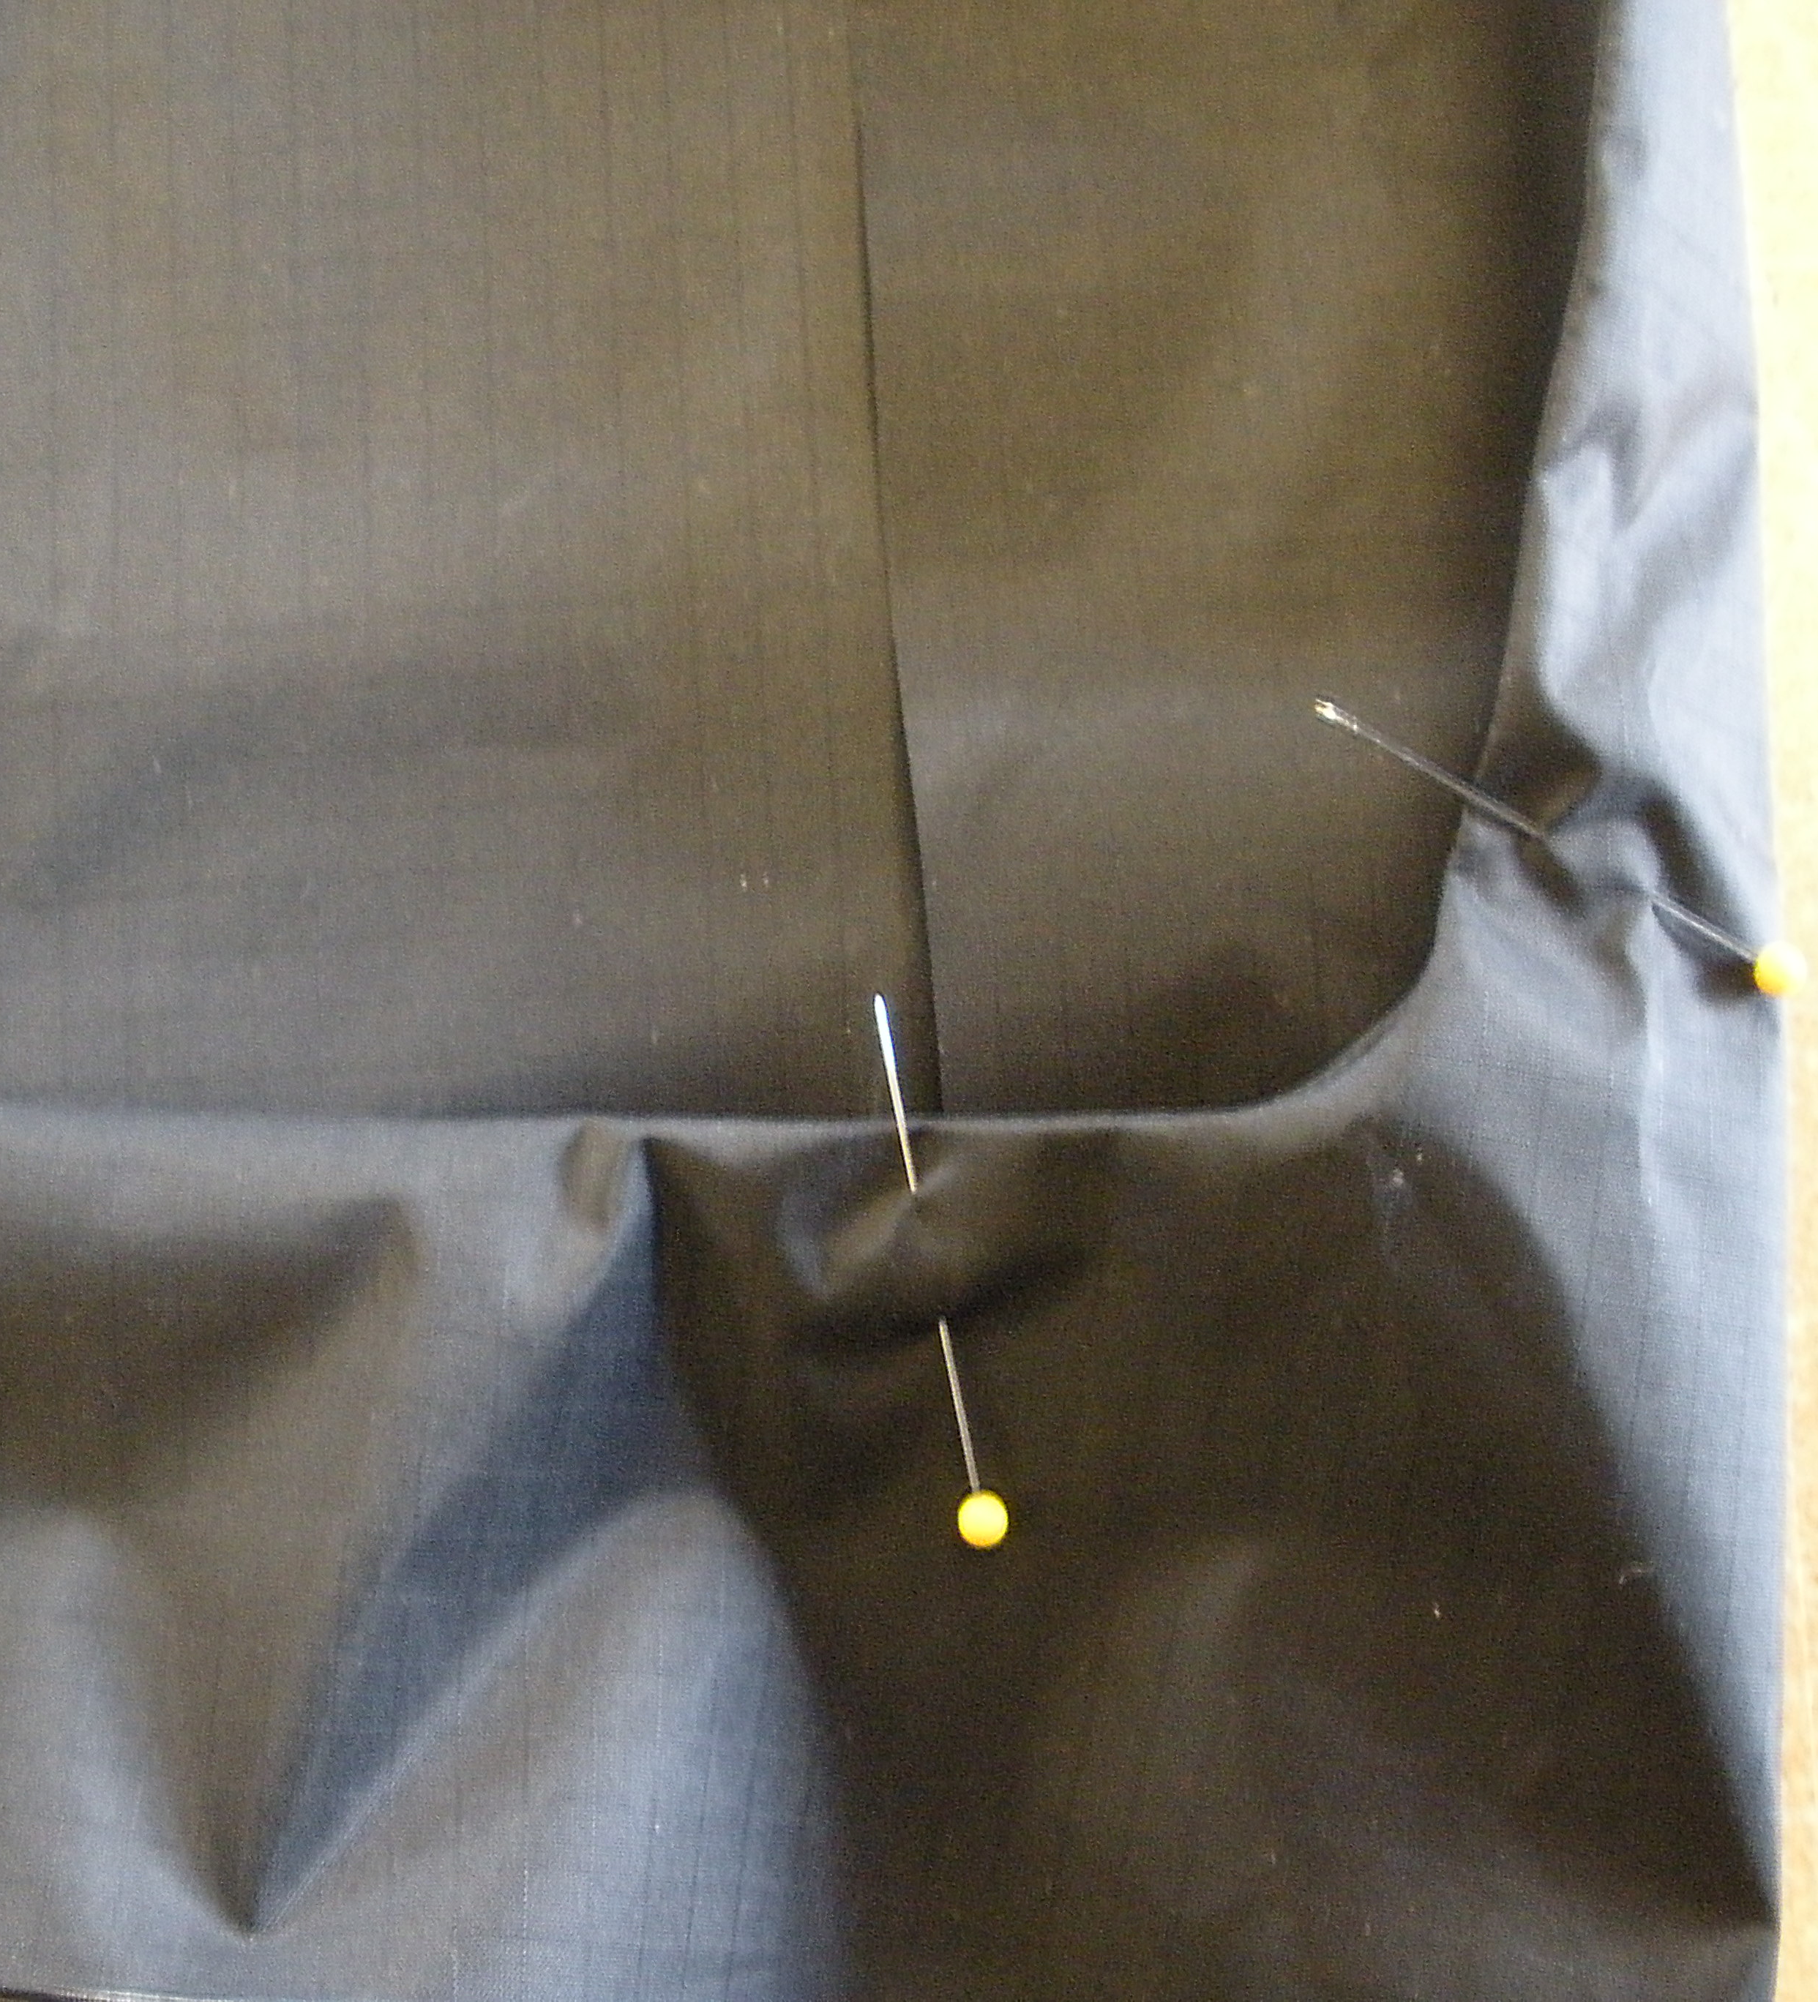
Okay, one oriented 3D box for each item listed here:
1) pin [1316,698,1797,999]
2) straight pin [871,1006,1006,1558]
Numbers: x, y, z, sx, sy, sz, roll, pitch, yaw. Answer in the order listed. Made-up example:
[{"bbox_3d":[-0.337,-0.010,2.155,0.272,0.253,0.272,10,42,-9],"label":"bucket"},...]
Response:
[{"bbox_3d":[0.053,-0.013,0.227,0.045,0.004,0.004,30,83,4],"label":"pin"},{"bbox_3d":[0.002,0.022,0.226,0.004,0.004,0.045,-11,82,-2],"label":"straight pin"}]

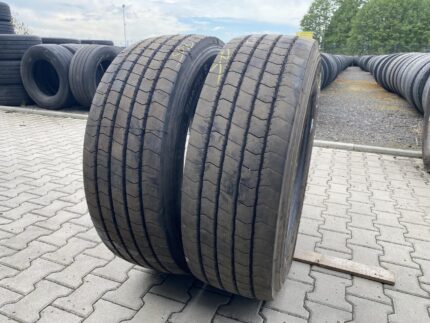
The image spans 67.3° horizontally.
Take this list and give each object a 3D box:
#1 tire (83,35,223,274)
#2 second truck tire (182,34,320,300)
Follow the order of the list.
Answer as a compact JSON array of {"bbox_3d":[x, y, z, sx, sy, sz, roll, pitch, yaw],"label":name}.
[{"bbox_3d":[-0.129,-0.023,1.382,0.295,0.976,0.976,4,17,18],"label":"tire"},{"bbox_3d":[0.201,0.019,1.260,0.295,0.976,0.976,9,19,20],"label":"second truck tire"}]

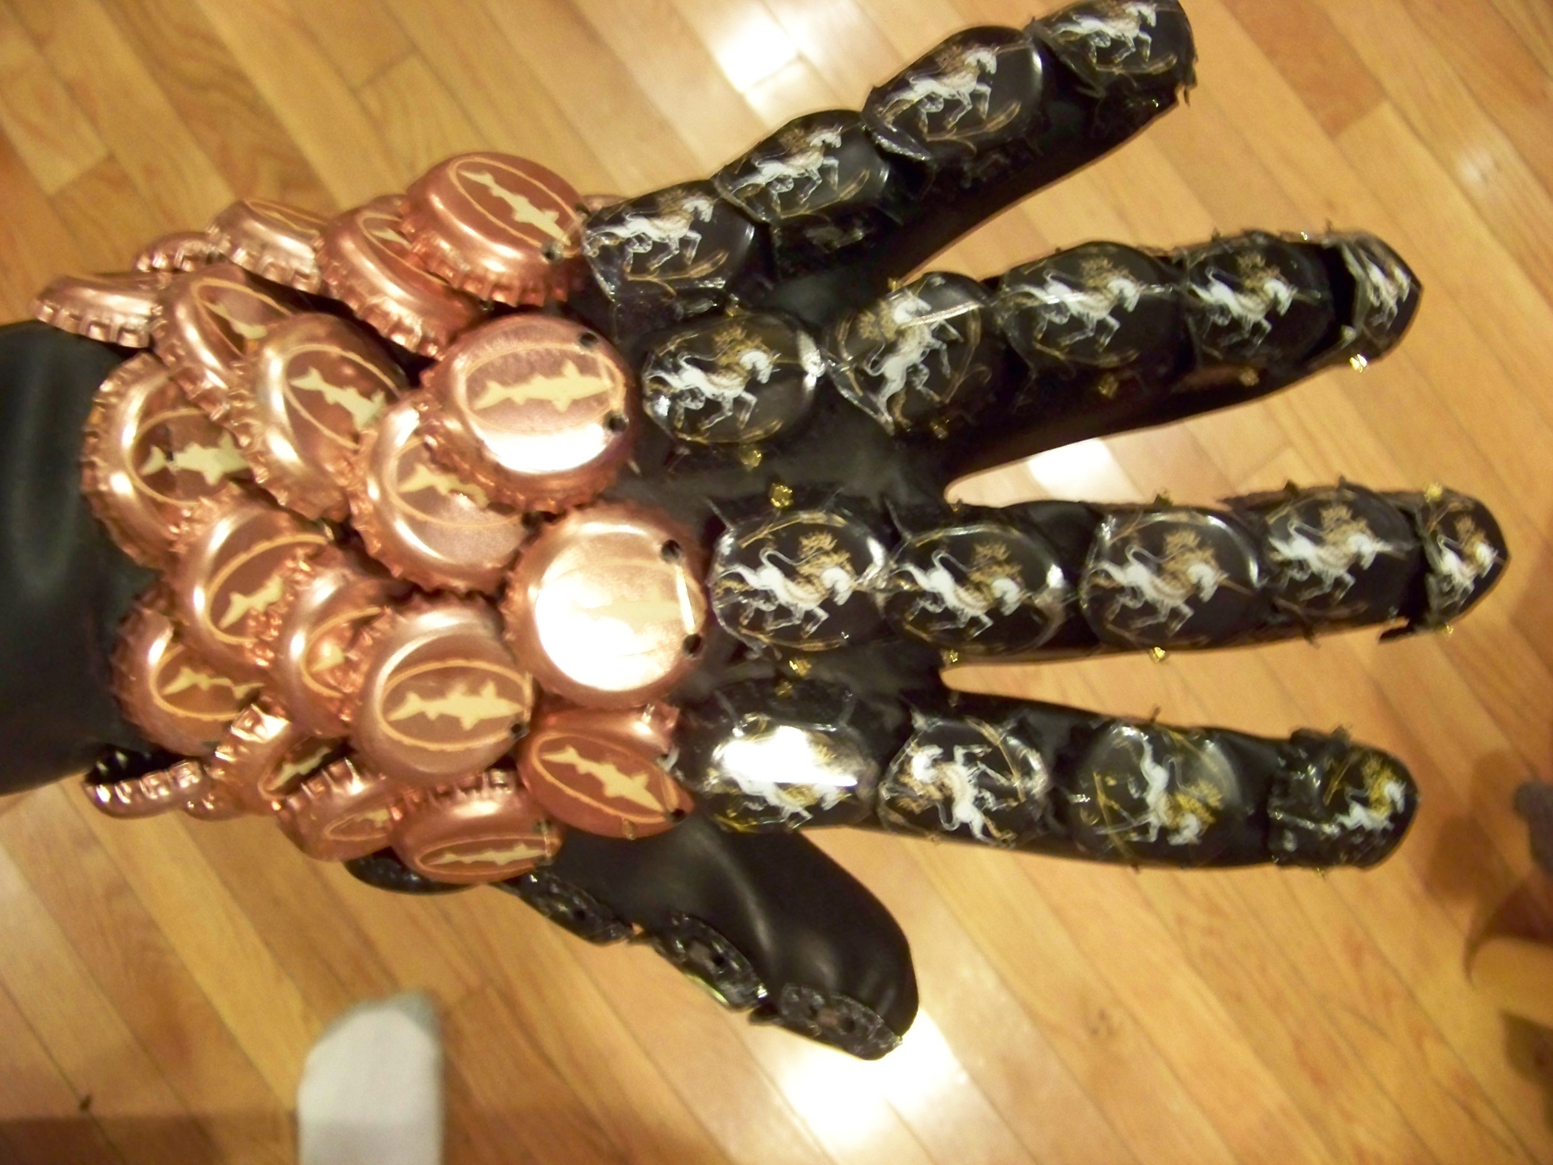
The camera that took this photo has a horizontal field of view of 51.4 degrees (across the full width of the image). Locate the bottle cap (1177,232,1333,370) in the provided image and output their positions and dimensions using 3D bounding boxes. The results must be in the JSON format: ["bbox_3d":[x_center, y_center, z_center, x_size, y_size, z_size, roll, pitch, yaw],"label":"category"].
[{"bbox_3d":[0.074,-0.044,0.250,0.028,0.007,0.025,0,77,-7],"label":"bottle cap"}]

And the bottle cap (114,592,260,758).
[{"bbox_3d":[-0.082,0.012,0.239,0.030,0.006,0.030,-15,113,-38],"label":"bottle cap"}]

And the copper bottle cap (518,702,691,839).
[{"bbox_3d":[-0.026,0.028,0.247,0.030,0.029,0.007,26,42,1],"label":"copper bottle cap"}]

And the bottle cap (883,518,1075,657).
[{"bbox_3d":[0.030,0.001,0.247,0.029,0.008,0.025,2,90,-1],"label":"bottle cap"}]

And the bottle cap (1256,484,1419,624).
[{"bbox_3d":[0.088,-0.004,0.252,0.029,0.008,0.027,1,87,-12],"label":"bottle cap"}]

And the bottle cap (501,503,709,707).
[{"bbox_3d":[-0.024,0.003,0.236,0.031,0.006,0.031,-1,95,-16],"label":"bottle cap"}]

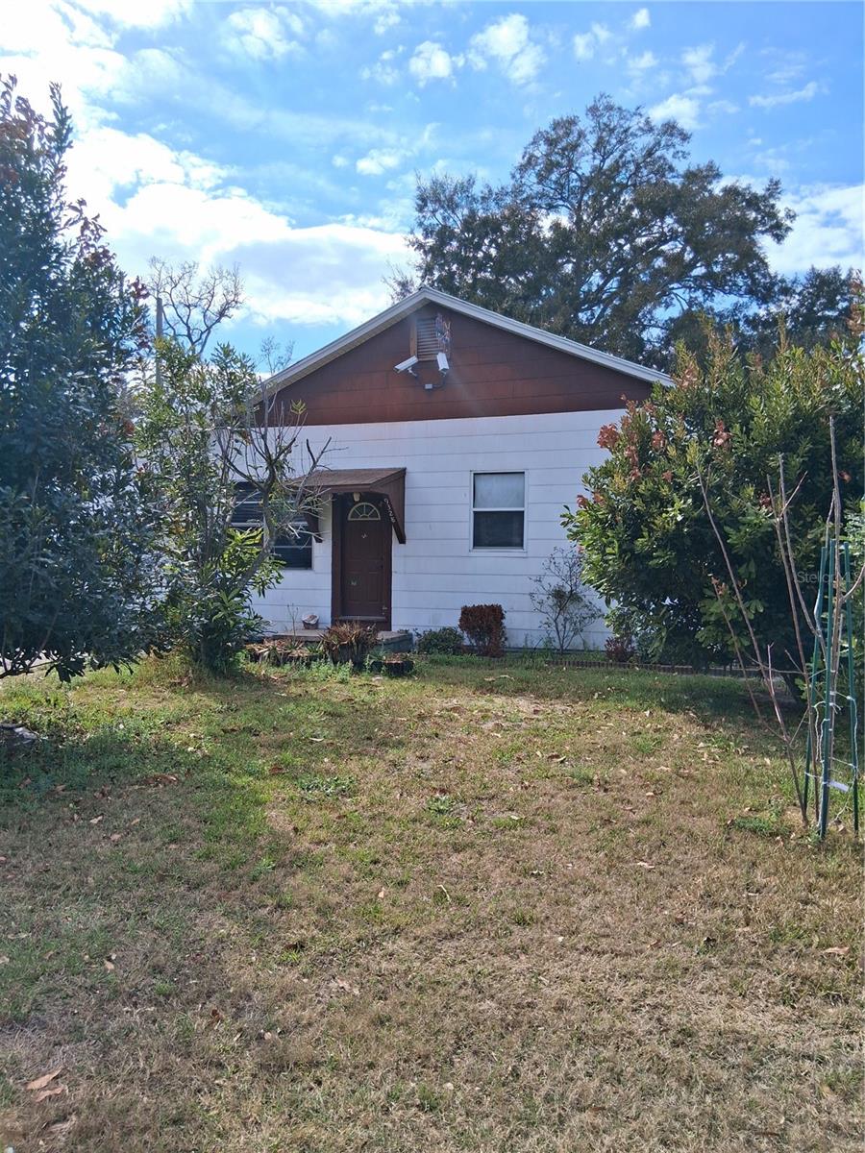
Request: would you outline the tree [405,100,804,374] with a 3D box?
[{"bbox_3d":[5.809,-8.161,30.973,14.200,18.171,13.500,1,1,11],"label":"tree"}]

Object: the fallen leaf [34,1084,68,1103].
[{"bbox_3d":[-1.051,1.425,2.386,0.038,0.022,0.080,2,2,40],"label":"fallen leaf"}]

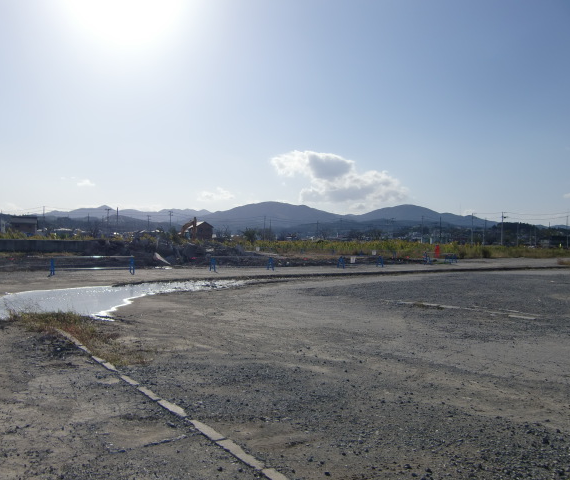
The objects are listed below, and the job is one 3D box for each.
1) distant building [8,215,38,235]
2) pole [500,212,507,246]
[{"bbox_3d":[-65.717,-2.345,129.980,6.600,6.611,6.500,1,0,-23],"label":"distant building"},{"bbox_3d":[61.115,-2.293,144.968,1.800,10.820,0.500,1,0,6],"label":"pole"}]

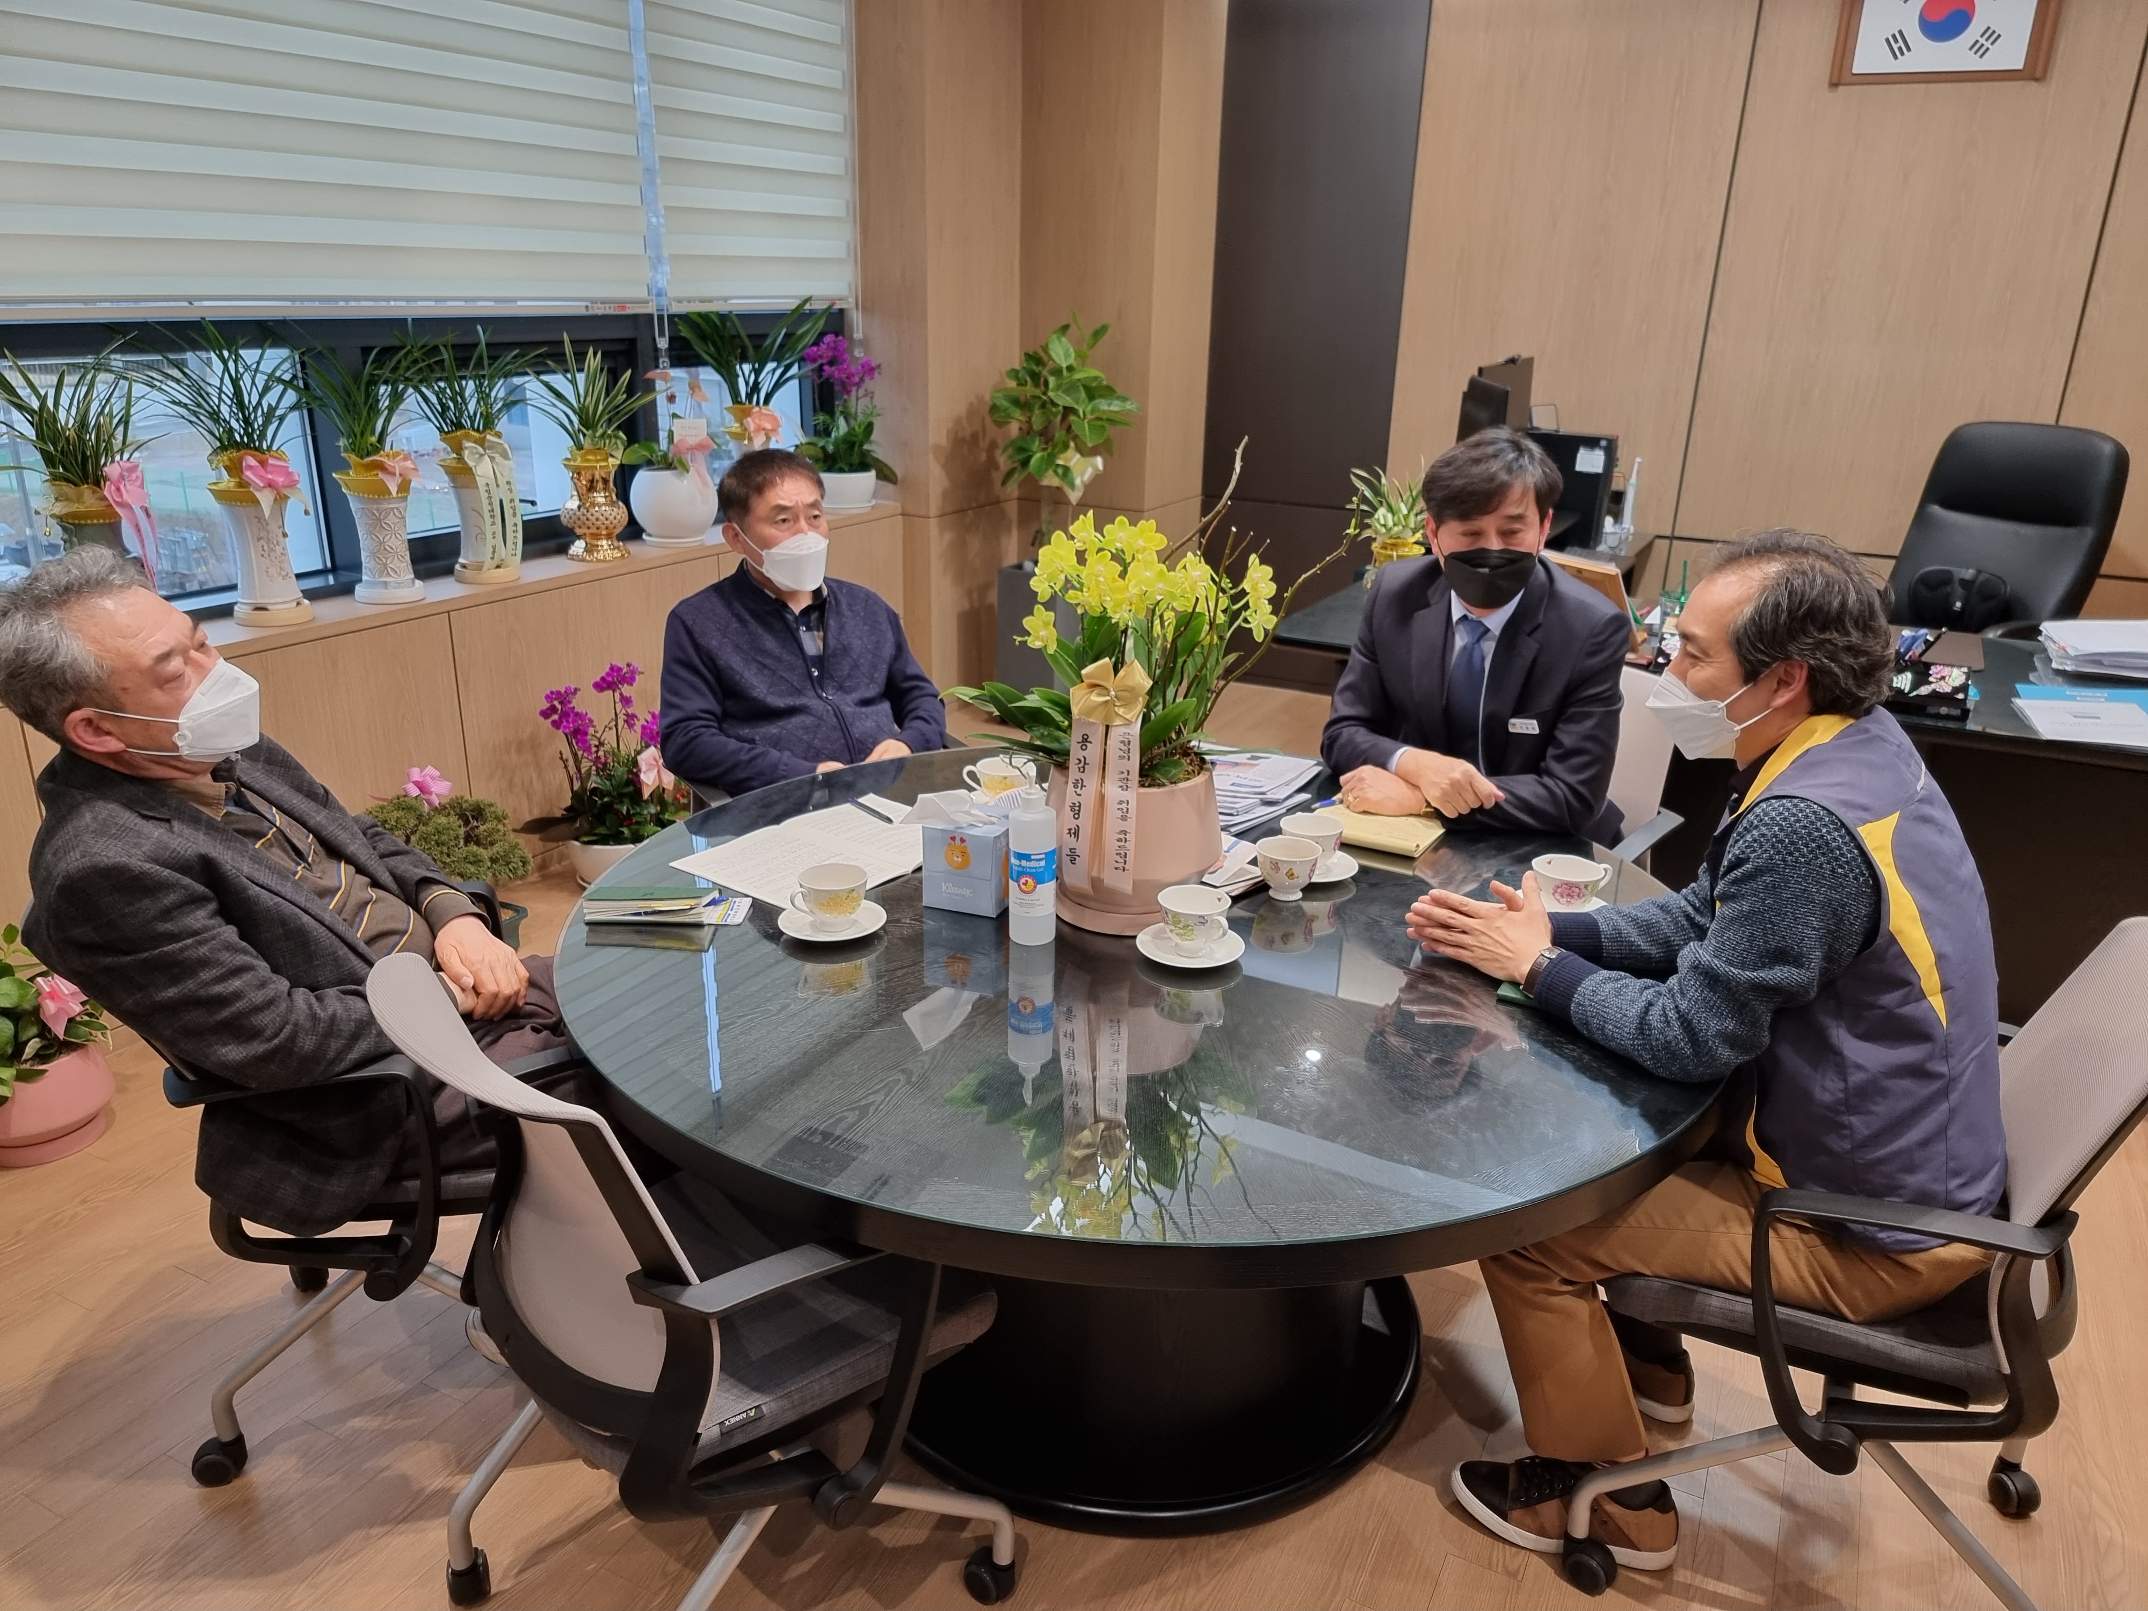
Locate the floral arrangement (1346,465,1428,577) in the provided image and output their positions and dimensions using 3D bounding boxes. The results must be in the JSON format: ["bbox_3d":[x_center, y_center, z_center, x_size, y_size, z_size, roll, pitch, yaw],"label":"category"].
[{"bbox_3d":[0.951,-0.818,4.421,0.320,0.370,0.300,7,20,17],"label":"floral arrangement"}]

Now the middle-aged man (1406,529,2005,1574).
[{"bbox_3d":[0.804,0.318,1.931,0.720,1.330,0.540,8,21,20],"label":"middle-aged man"}]

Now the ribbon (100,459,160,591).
[{"bbox_3d":[-1.865,-0.541,2.970,0.100,0.290,0.120,9,21,20],"label":"ribbon"}]

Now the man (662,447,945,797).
[{"bbox_3d":[-0.400,0.007,2.780,0.570,1.285,0.740,-12,23,-34],"label":"man"}]

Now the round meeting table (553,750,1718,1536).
[{"bbox_3d":[0.093,0.485,2.299,1.635,0.718,1.635,1,19,0],"label":"round meeting table"}]

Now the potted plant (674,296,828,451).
[{"bbox_3d":[-1.050,-1.255,4.826,0.440,0.665,0.480,11,21,26],"label":"potted plant"}]

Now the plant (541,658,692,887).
[{"bbox_3d":[-1.253,-0.093,4.056,0.400,0.620,0.430,1,19,0],"label":"plant"}]

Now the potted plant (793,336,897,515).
[{"bbox_3d":[-0.827,-1.362,5.271,0.340,0.610,0.370,1,19,0],"label":"potted plant"}]

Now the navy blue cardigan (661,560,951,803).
[{"bbox_3d":[-0.509,-0.173,2.908,0.570,0.580,0.430,-9,22,-27],"label":"navy blue cardigan"}]

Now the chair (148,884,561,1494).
[{"bbox_3d":[-1.010,0.428,2.155,0.770,0.910,0.650,-3,20,-10],"label":"chair"}]

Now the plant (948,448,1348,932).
[{"bbox_3d":[0.093,-0.164,2.071,0.530,0.657,0.430,5,20,11],"label":"plant"}]

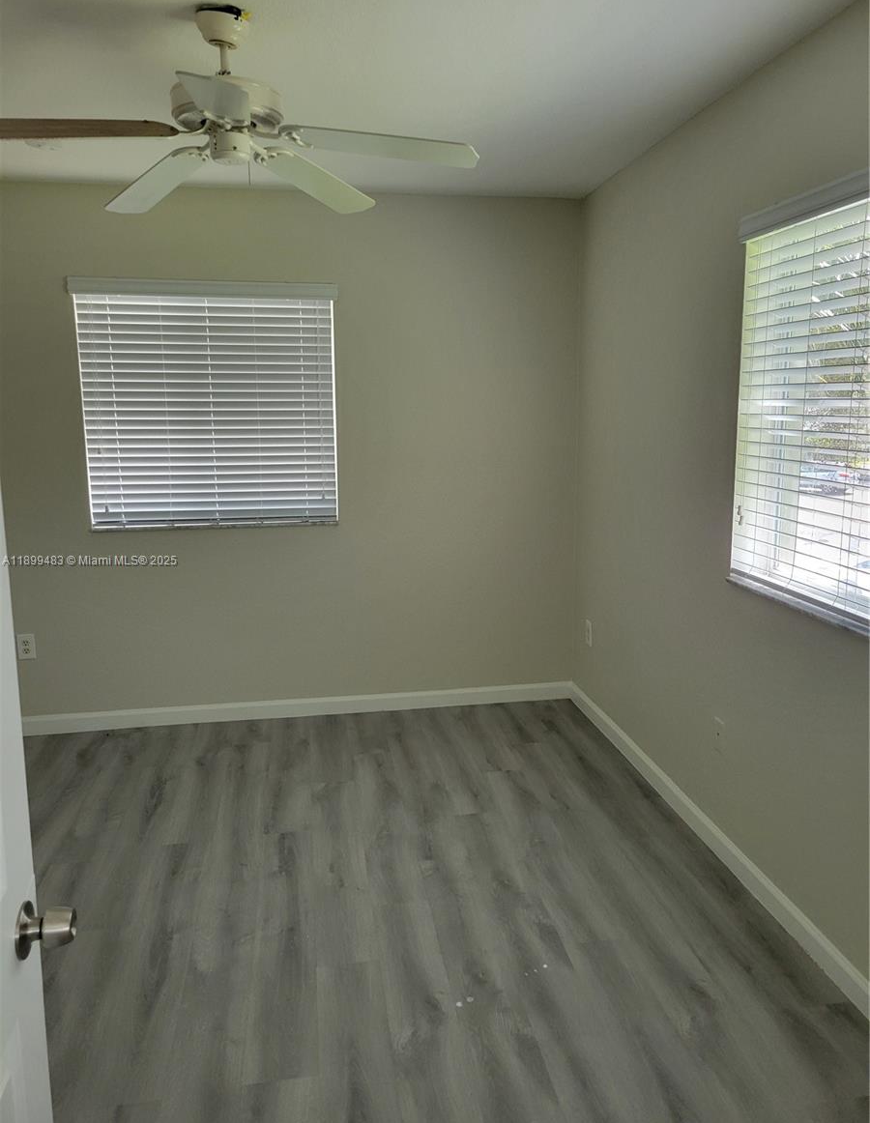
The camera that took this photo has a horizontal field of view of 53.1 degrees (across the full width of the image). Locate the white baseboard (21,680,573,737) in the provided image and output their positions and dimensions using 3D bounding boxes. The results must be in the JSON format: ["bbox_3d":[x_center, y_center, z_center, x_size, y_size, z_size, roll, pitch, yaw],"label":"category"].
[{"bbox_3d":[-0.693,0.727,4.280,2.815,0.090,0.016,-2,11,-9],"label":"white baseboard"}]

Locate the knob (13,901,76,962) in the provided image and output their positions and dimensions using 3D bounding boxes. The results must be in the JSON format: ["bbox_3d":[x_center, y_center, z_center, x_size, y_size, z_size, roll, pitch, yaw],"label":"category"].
[{"bbox_3d":[-0.449,0.429,1.020,0.058,0.064,0.064,-2,10,-7],"label":"knob"}]

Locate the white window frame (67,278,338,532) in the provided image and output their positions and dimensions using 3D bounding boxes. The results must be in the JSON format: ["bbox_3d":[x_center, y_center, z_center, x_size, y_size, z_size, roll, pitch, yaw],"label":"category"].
[{"bbox_3d":[-1.008,-0.709,3.961,1.145,1.085,0.085,-2,11,-9],"label":"white window frame"}]

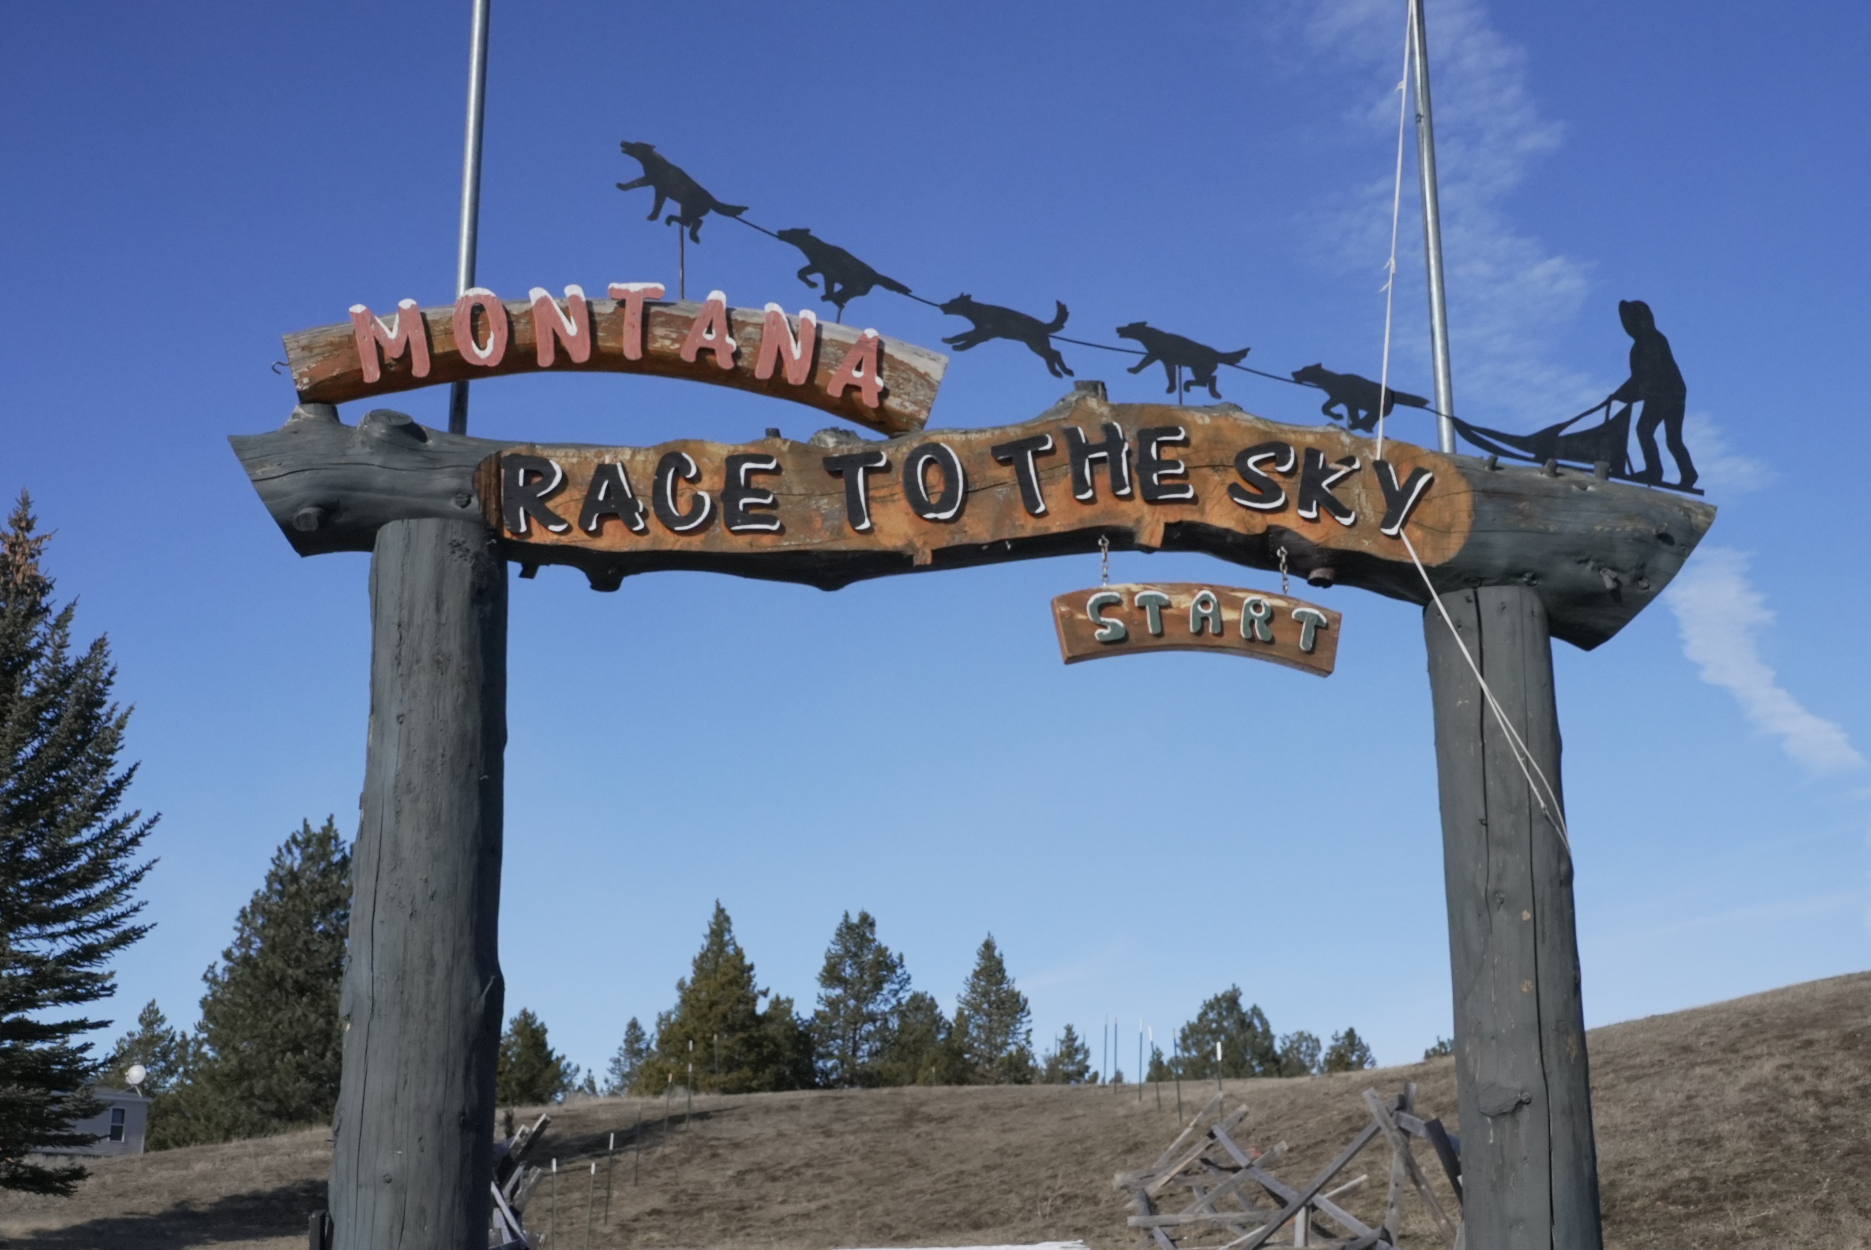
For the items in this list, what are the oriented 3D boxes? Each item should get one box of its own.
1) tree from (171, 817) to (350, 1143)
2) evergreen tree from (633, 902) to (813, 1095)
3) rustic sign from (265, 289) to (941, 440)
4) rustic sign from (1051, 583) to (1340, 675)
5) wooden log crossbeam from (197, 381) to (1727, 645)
[{"bbox_3d":[-21.701,12.492,77.292,9.312,11.530,9.312,0,-14,0],"label":"tree"},{"bbox_3d":[-7.192,12.784,74.109,5.803,6.812,5.803,0,-14,0],"label":"evergreen tree"},{"bbox_3d":[-0.945,-0.801,6.637,1.999,0.393,0.250,2,-14,-10],"label":"rustic sign"},{"bbox_3d":[0.807,0.005,6.752,0.915,0.276,0.075,2,-14,-10],"label":"rustic sign"},{"bbox_3d":[0.254,-0.380,6.780,4.705,0.808,0.450,2,-14,-10],"label":"wooden log crossbeam"}]

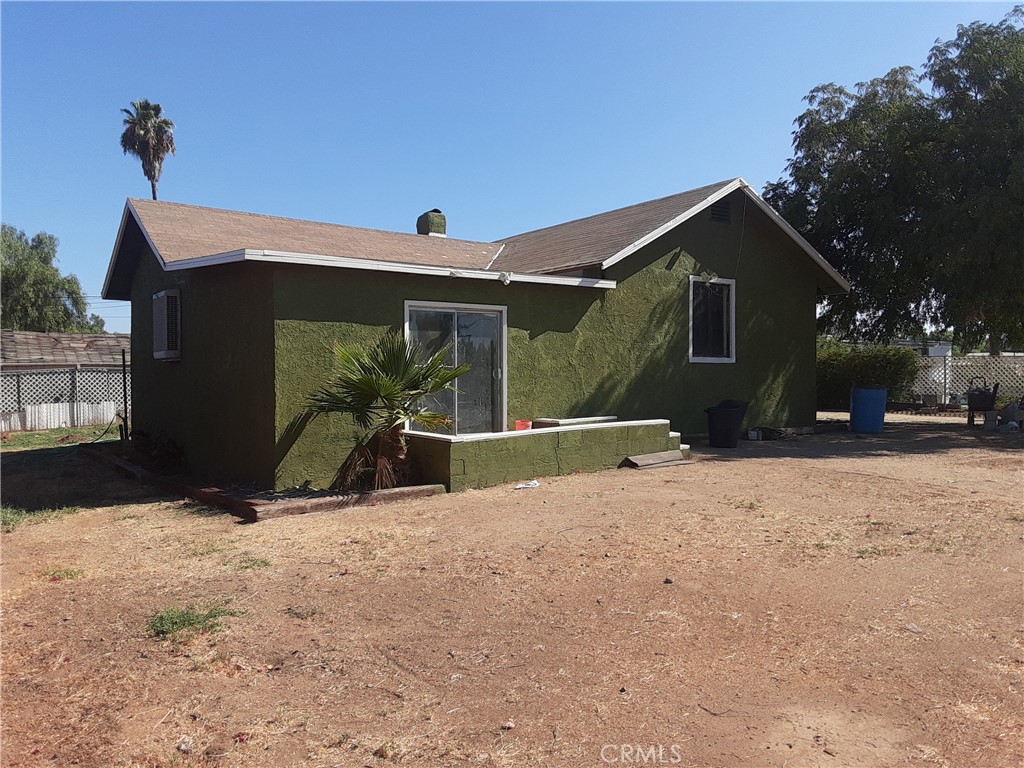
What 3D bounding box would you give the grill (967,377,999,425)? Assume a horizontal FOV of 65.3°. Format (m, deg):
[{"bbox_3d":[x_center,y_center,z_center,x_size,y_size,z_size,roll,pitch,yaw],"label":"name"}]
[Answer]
[{"bbox_3d":[9.956,0.370,16.900,0.650,1.030,0.520,0,1,27],"label":"grill"}]

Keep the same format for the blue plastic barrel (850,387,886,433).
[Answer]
[{"bbox_3d":[7.192,0.520,16.100,0.700,0.900,0.700,-1,1,-35],"label":"blue plastic barrel"}]

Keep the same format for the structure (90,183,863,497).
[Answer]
[{"bbox_3d":[-1.027,-1.271,17.379,12.582,5.119,10.588,-1,1,-35],"label":"structure"}]

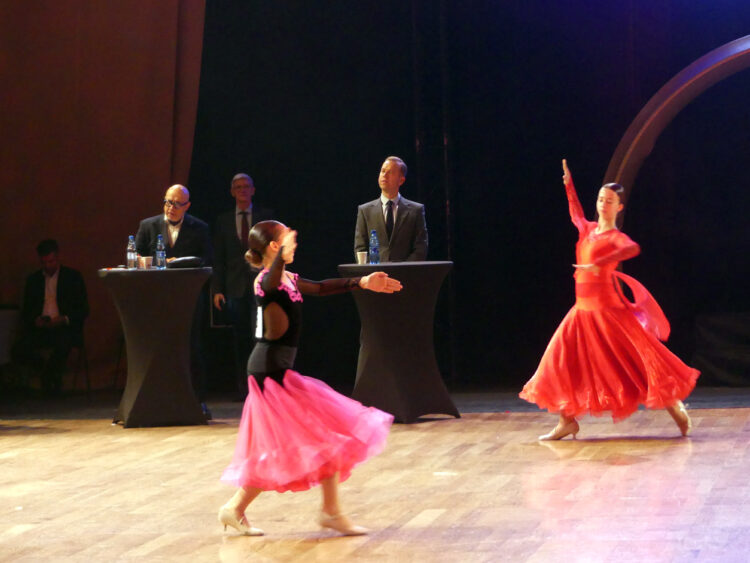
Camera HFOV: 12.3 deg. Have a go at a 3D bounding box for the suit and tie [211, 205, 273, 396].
[{"bbox_3d":[-1.024,0.148,27.000,0.510,1.480,0.340,-1,2,3],"label":"suit and tie"}]

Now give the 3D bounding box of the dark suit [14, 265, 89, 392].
[{"bbox_3d":[-2.589,0.376,27.750,0.590,1.030,0.700,-1,2,10],"label":"dark suit"}]

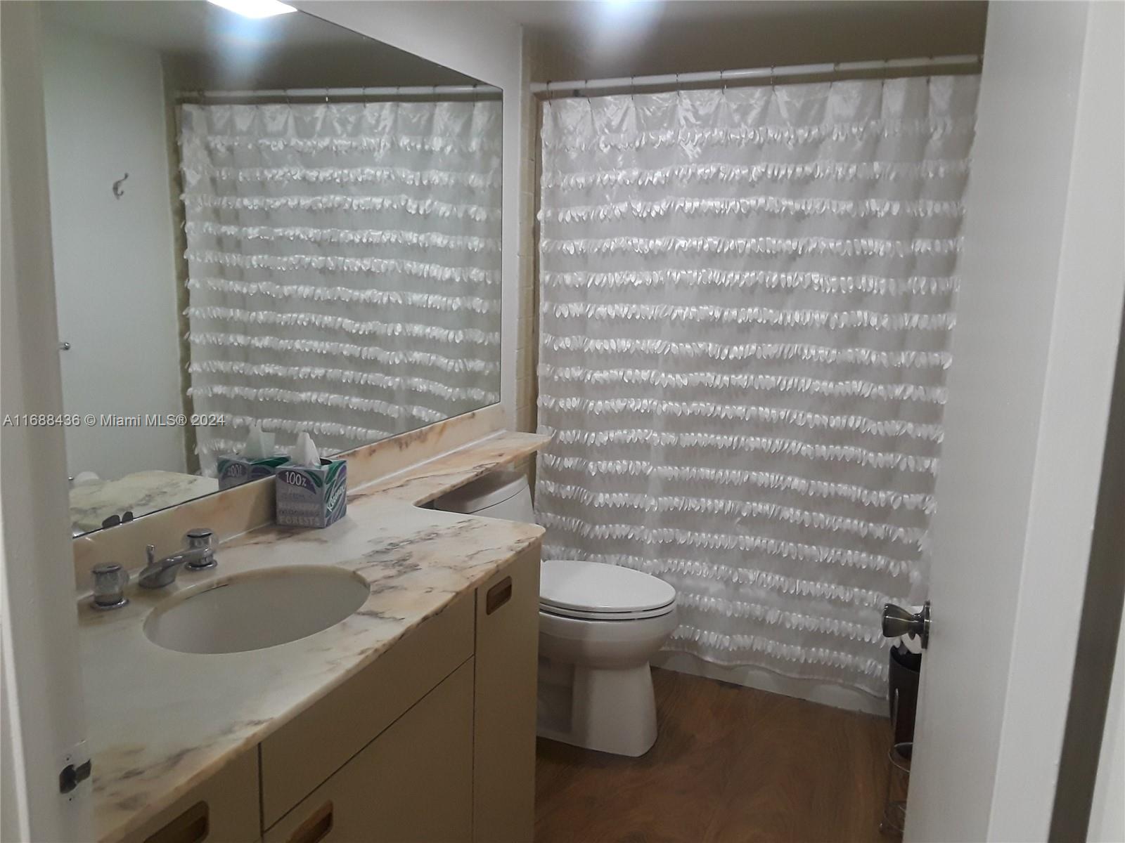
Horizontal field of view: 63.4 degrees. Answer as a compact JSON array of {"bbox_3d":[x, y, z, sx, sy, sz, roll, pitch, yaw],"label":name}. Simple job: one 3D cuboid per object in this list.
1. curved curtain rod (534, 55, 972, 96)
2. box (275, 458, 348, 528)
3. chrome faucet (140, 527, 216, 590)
[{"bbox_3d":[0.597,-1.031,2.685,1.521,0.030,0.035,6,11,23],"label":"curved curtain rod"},{"bbox_3d":[-0.537,0.151,1.954,0.108,0.127,0.105,3,11,11],"label":"box"},{"bbox_3d":[-0.668,0.249,1.579,0.179,0.082,0.058,6,11,23],"label":"chrome faucet"}]

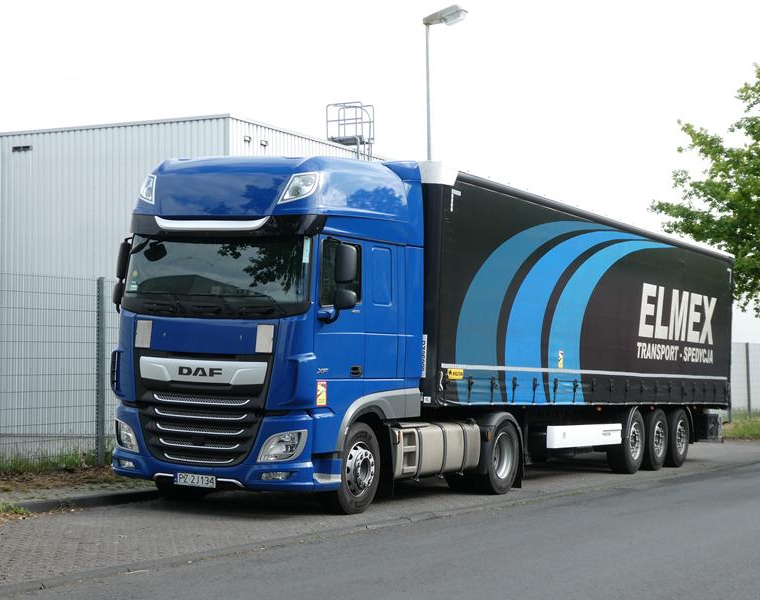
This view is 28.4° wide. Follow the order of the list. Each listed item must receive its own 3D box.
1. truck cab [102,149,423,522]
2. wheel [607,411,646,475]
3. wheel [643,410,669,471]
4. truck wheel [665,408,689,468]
[{"bbox_3d":[-1.226,0.319,16.648,2.720,3.920,2.620,2,-3,28],"label":"truck cab"},{"bbox_3d":[4.028,2.311,24.605,0.380,1.040,1.040,2,-3,28],"label":"wheel"},{"bbox_3d":[4.629,2.385,25.759,0.380,1.040,1.040,2,-3,28],"label":"wheel"},{"bbox_3d":[5.231,2.459,26.913,0.380,1.040,1.040,2,-3,28],"label":"truck wheel"}]

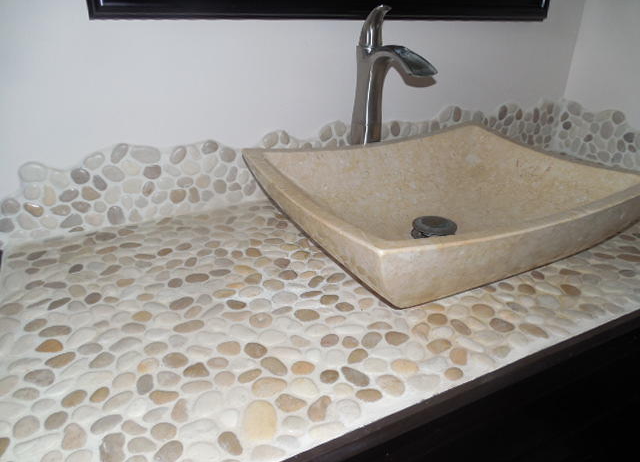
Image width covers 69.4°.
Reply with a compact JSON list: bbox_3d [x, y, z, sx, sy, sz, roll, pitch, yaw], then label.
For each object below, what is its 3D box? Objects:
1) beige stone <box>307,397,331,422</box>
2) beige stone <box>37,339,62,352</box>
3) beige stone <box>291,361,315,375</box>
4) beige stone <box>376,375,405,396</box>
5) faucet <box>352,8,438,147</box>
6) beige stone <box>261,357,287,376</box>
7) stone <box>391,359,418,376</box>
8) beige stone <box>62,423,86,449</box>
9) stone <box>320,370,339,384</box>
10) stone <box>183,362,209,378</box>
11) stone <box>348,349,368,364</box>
[{"bbox_3d":[-0.001,0.167,0.429,0.018,0.010,0.031,7,27,13],"label":"beige stone"},{"bbox_3d":[-0.291,0.129,0.505,0.032,0.010,0.019,5,27,10],"label":"beige stone"},{"bbox_3d":[-0.017,0.144,0.475,0.024,0.010,0.020,5,27,9],"label":"beige stone"},{"bbox_3d":[0.071,0.154,0.456,0.029,0.010,0.023,19,32,33],"label":"beige stone"},{"bbox_3d":[0.114,-0.195,0.782,0.058,0.335,0.182,-12,29,-24],"label":"faucet"},{"bbox_3d":[-0.046,0.142,0.479,0.015,0.010,0.034,-23,34,-38],"label":"beige stone"},{"bbox_3d":[0.088,0.143,0.479,0.027,0.010,0.019,11,28,21],"label":"stone"},{"bbox_3d":[-0.211,0.181,0.401,0.018,0.010,0.031,-9,28,-17],"label":"beige stone"},{"bbox_3d":[0.010,0.149,0.465,0.019,0.010,0.018,-10,28,-19],"label":"stone"},{"bbox_3d":[-0.126,0.147,0.470,0.021,0.010,0.024,-16,31,-30],"label":"stone"},{"bbox_3d":[0.039,0.136,0.493,0.026,0.010,0.017,-9,28,-17],"label":"stone"}]

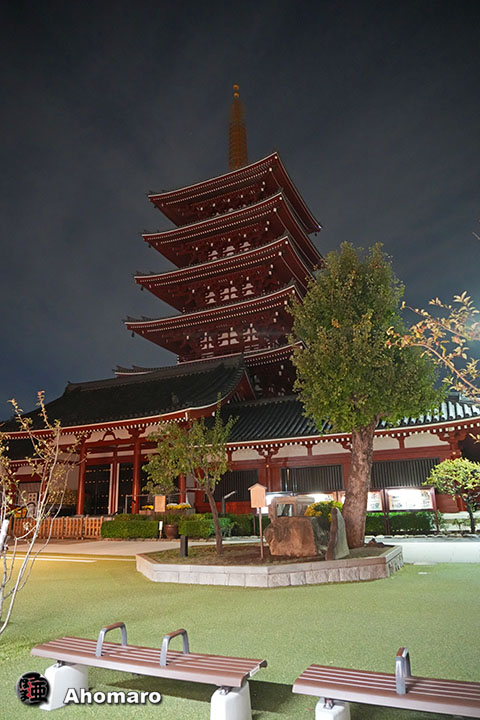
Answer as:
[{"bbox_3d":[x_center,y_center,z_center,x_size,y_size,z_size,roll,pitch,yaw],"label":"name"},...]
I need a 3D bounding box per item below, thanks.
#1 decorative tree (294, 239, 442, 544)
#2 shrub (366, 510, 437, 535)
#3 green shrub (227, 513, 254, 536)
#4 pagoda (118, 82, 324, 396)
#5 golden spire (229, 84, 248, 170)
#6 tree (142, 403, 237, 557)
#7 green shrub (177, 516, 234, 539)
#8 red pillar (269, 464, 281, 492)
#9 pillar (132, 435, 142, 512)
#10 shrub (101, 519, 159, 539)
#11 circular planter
[{"bbox_3d":[3.549,0.685,13.952,4.046,8.537,4.000,-1,-16,0],"label":"decorative tree"},{"bbox_3d":[7.071,7.319,22.497,3.301,0.966,0.800,-4,-17,8],"label":"shrub"},{"bbox_3d":[0.022,8.064,24.521,1.347,1.035,0.900,-4,-17,8],"label":"green shrub"},{"bbox_3d":[0.177,-12.055,57.157,19.000,48.300,19.000,-9,-18,24],"label":"pagoda"},{"bbox_3d":[-0.274,-28.639,62.060,2.200,13.700,2.200,-1,-16,0],"label":"golden spire"},{"bbox_3d":[-1.288,2.897,12.501,2.295,3.716,2.100,-1,-16,0],"label":"tree"},{"bbox_3d":[-1.649,8.082,24.111,2.564,0.852,0.800,-4,-17,8],"label":"green shrub"},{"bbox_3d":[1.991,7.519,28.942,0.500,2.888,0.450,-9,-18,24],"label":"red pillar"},{"bbox_3d":[-6.446,7.144,31.307,0.450,4.954,0.450,-1,-16,0],"label":"pillar"},{"bbox_3d":[-5.331,8.237,24.302,2.781,0.847,0.800,-4,-17,8],"label":"shrub"},{"bbox_3d":[-3.311,8.302,24.163,0.658,0.623,0.658,-1,-16,0],"label":"circular planter"}]

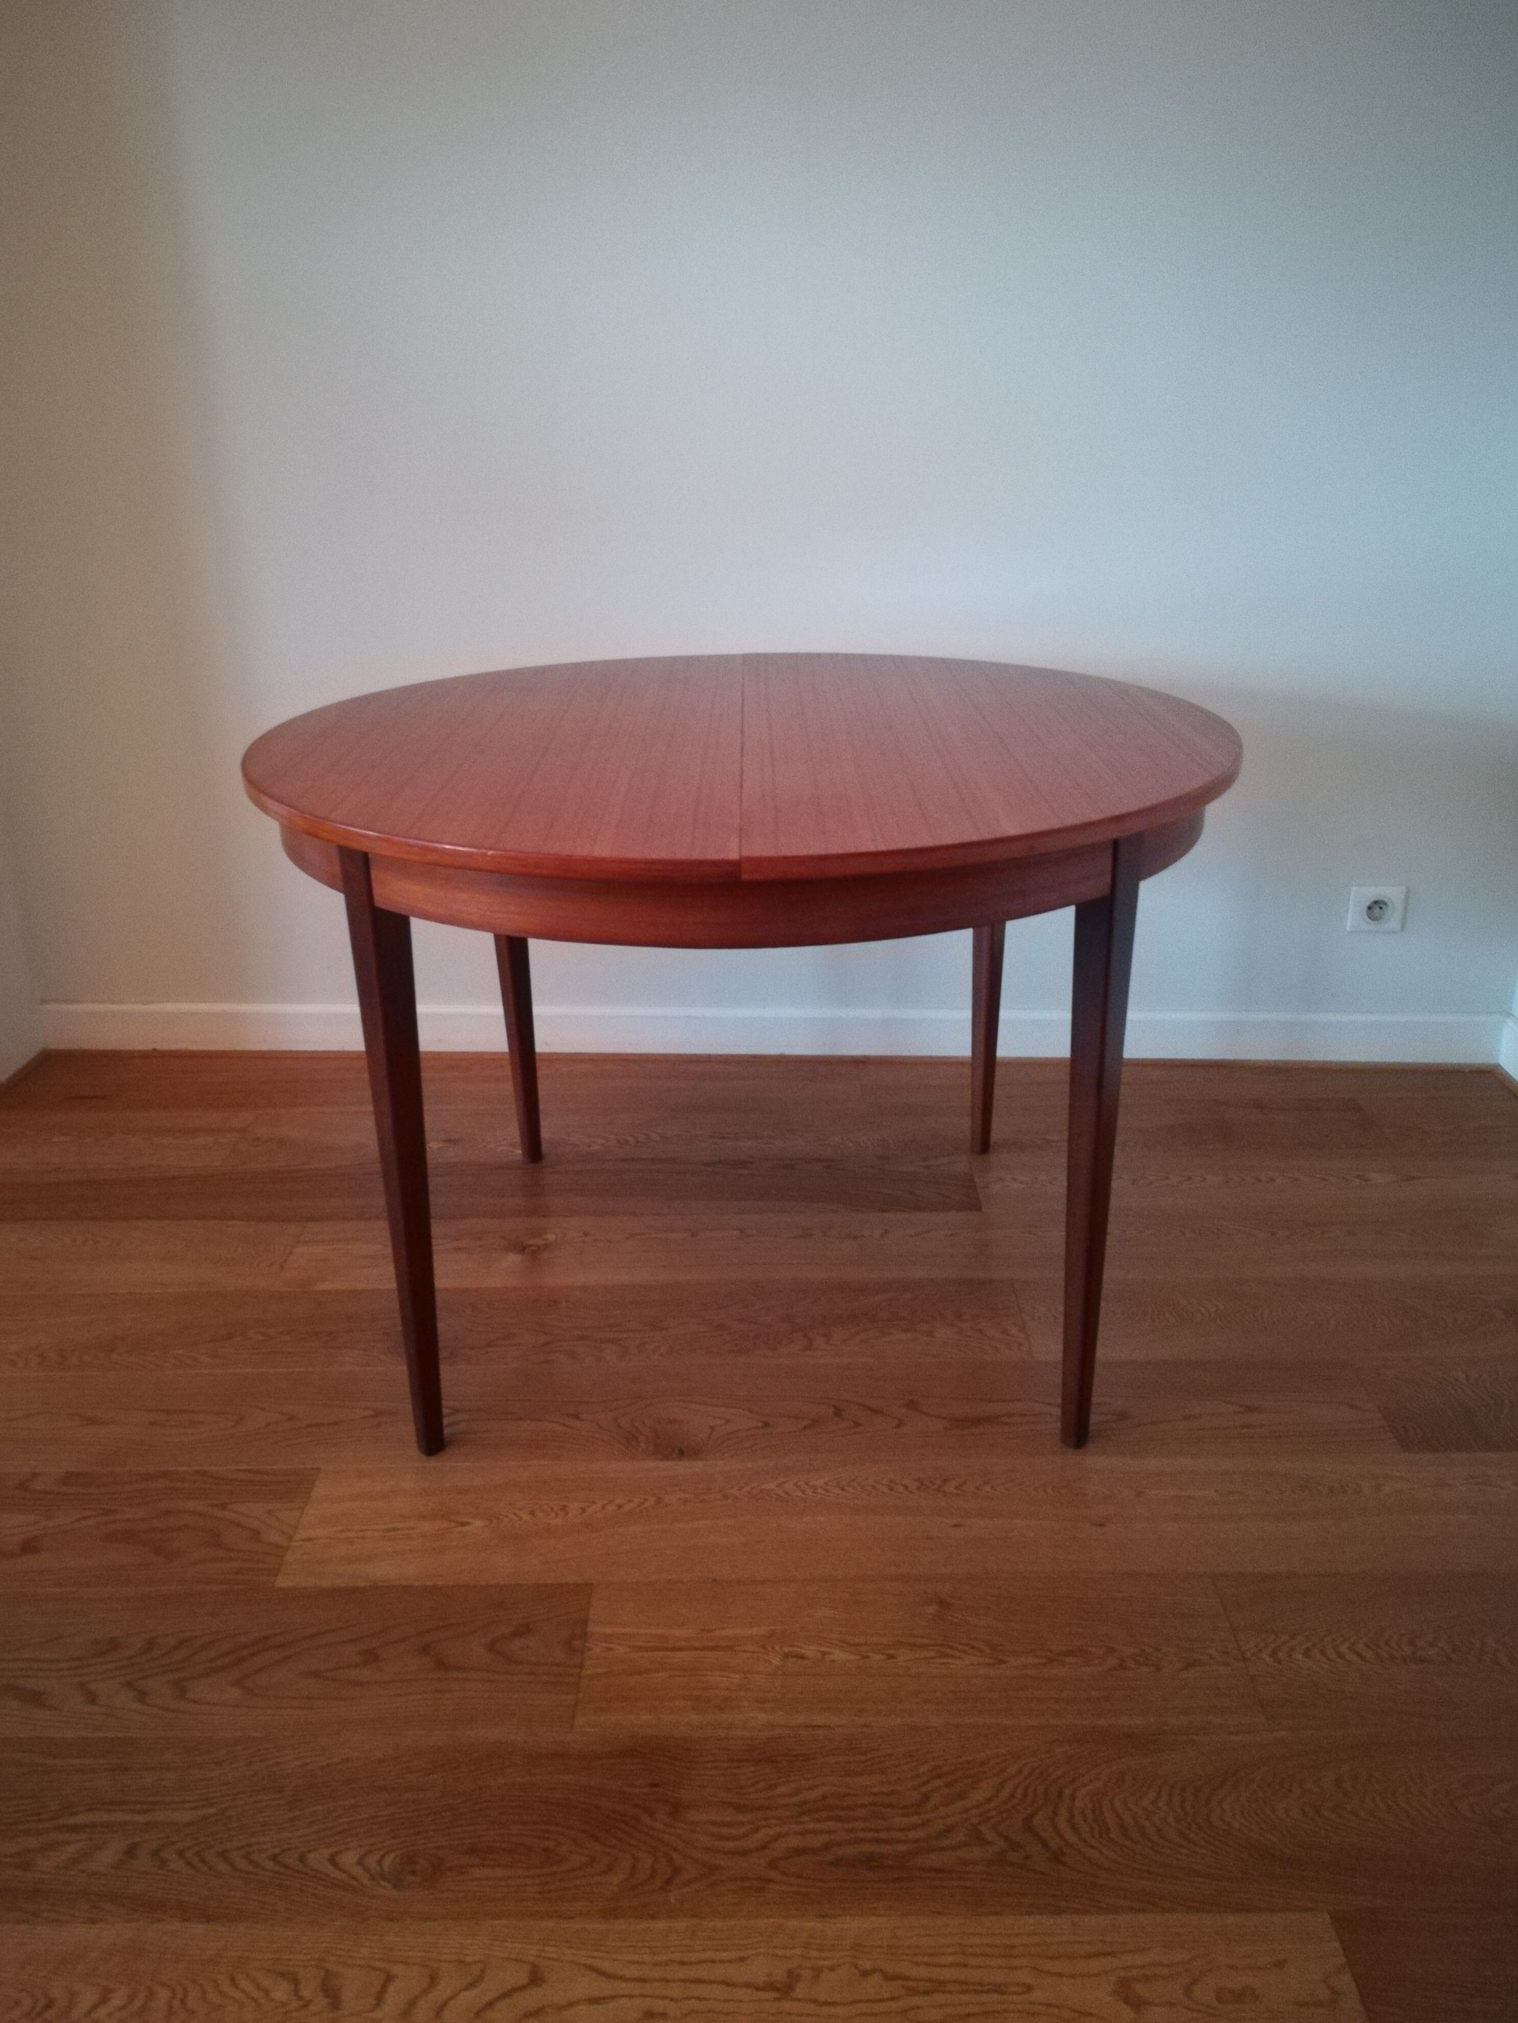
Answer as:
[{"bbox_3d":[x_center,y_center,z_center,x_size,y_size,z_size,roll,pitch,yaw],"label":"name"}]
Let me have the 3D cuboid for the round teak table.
[{"bbox_3d":[-0.013,0.013,1.882,1.090,0.734,1.090,-1,22,1],"label":"round teak table"}]

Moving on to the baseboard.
[{"bbox_3d":[-0.015,0.038,2.661,2.557,0.092,0.014,0,22,3],"label":"baseboard"}]

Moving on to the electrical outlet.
[{"bbox_3d":[1.024,-0.169,2.516,0.087,0.076,0.013,0,22,3],"label":"electrical outlet"}]

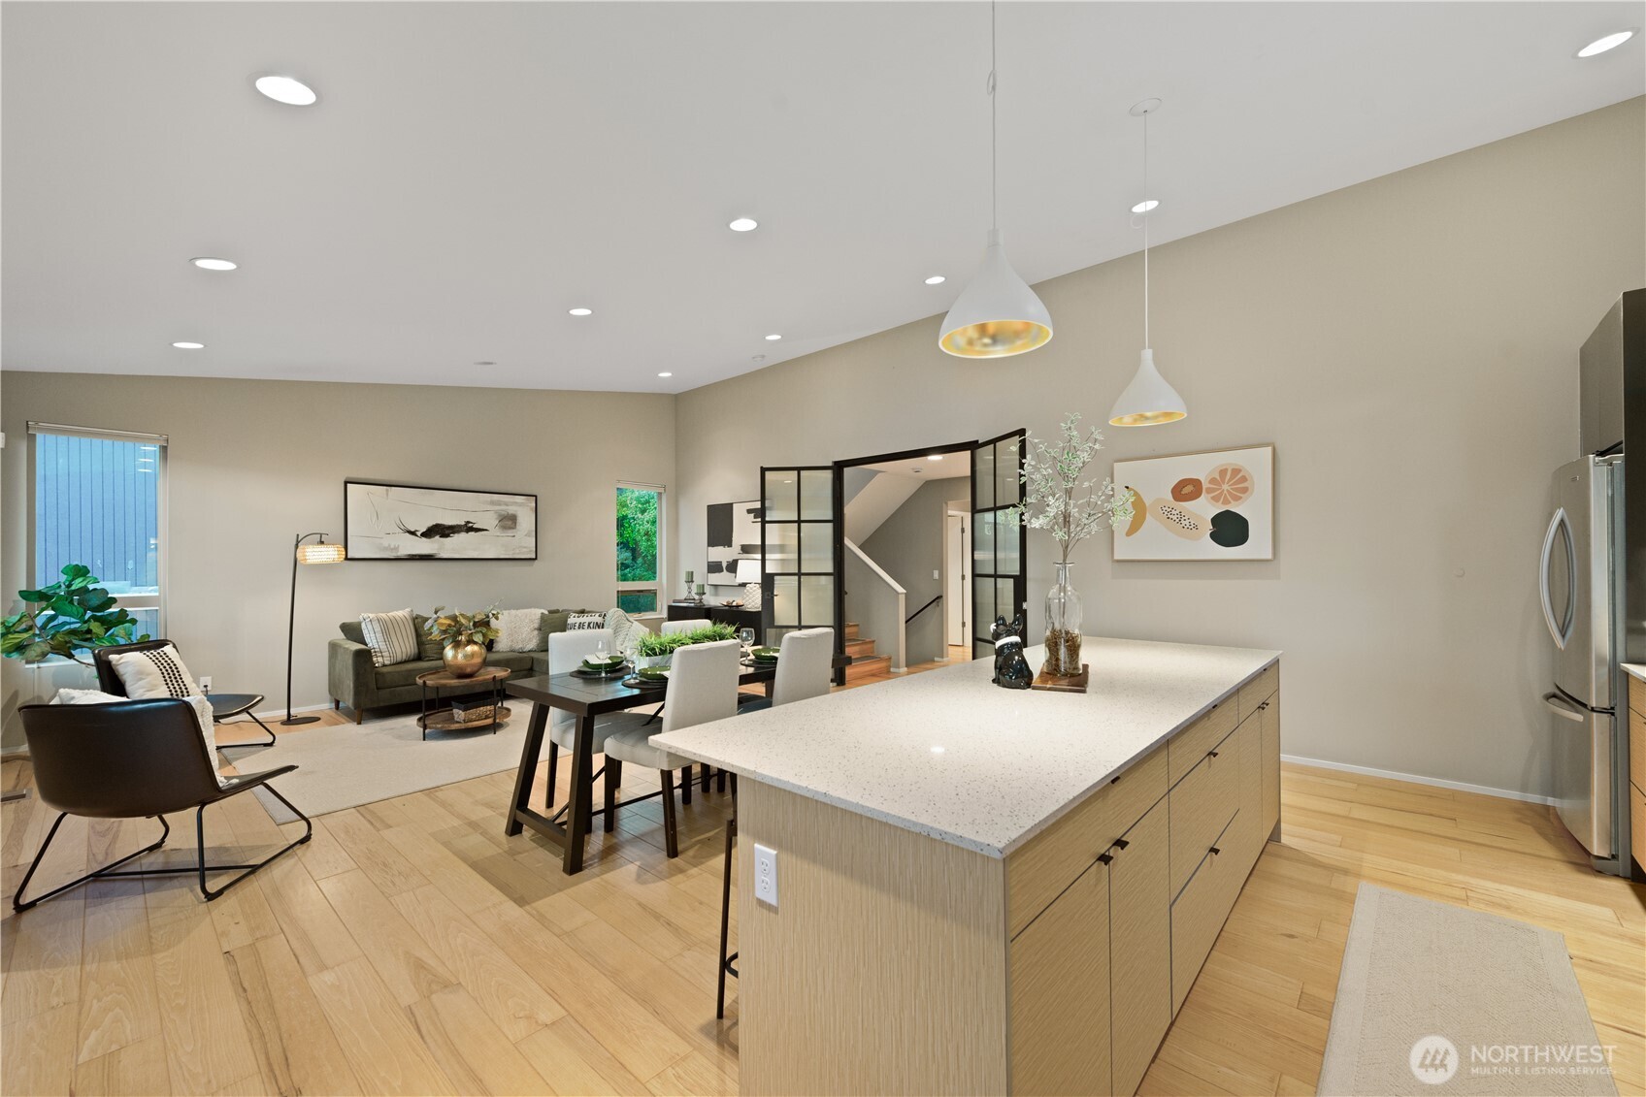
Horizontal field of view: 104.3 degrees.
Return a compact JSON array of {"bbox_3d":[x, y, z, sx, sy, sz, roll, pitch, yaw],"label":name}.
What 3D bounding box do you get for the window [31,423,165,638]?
[{"bbox_3d":[-5.709,-0.055,5.055,0.100,1.771,0.736,-1,-2,43],"label":"window"}]

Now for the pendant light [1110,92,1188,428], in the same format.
[{"bbox_3d":[1.487,-1.308,2.954,0.358,1.443,0.358,-1,-2,43],"label":"pendant light"}]

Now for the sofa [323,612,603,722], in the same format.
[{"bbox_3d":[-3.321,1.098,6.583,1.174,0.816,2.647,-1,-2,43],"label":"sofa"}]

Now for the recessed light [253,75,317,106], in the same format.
[{"bbox_3d":[-1.824,-1.562,2.180,0.167,0.030,0.167,-1,8,43],"label":"recessed light"}]

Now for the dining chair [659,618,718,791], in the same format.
[{"bbox_3d":[-0.698,0.969,4.123,0.597,0.955,0.478,-1,-2,43],"label":"dining chair"}]

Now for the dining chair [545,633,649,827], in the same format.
[{"bbox_3d":[-1.198,0.962,3.569,0.597,0.950,0.487,-1,-2,43],"label":"dining chair"}]

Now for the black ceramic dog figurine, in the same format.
[{"bbox_3d":[0.689,0.369,2.347,0.169,0.255,0.124,-1,-1,37],"label":"black ceramic dog figurine"}]

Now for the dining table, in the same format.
[{"bbox_3d":[-0.726,1.060,3.659,0.836,0.756,1.771,-1,-2,43],"label":"dining table"}]

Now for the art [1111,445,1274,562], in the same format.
[{"bbox_3d":[2.679,-0.303,4.712,1.060,0.801,0.040,-1,-2,43],"label":"art"}]

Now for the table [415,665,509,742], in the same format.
[{"bbox_3d":[-2.952,1.250,5.263,0.716,0.458,0.716,-1,-2,43],"label":"table"}]

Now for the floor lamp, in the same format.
[{"bbox_3d":[-4.412,0.680,5.545,0.497,1.622,0.418,0,-1,6],"label":"floor lamp"}]

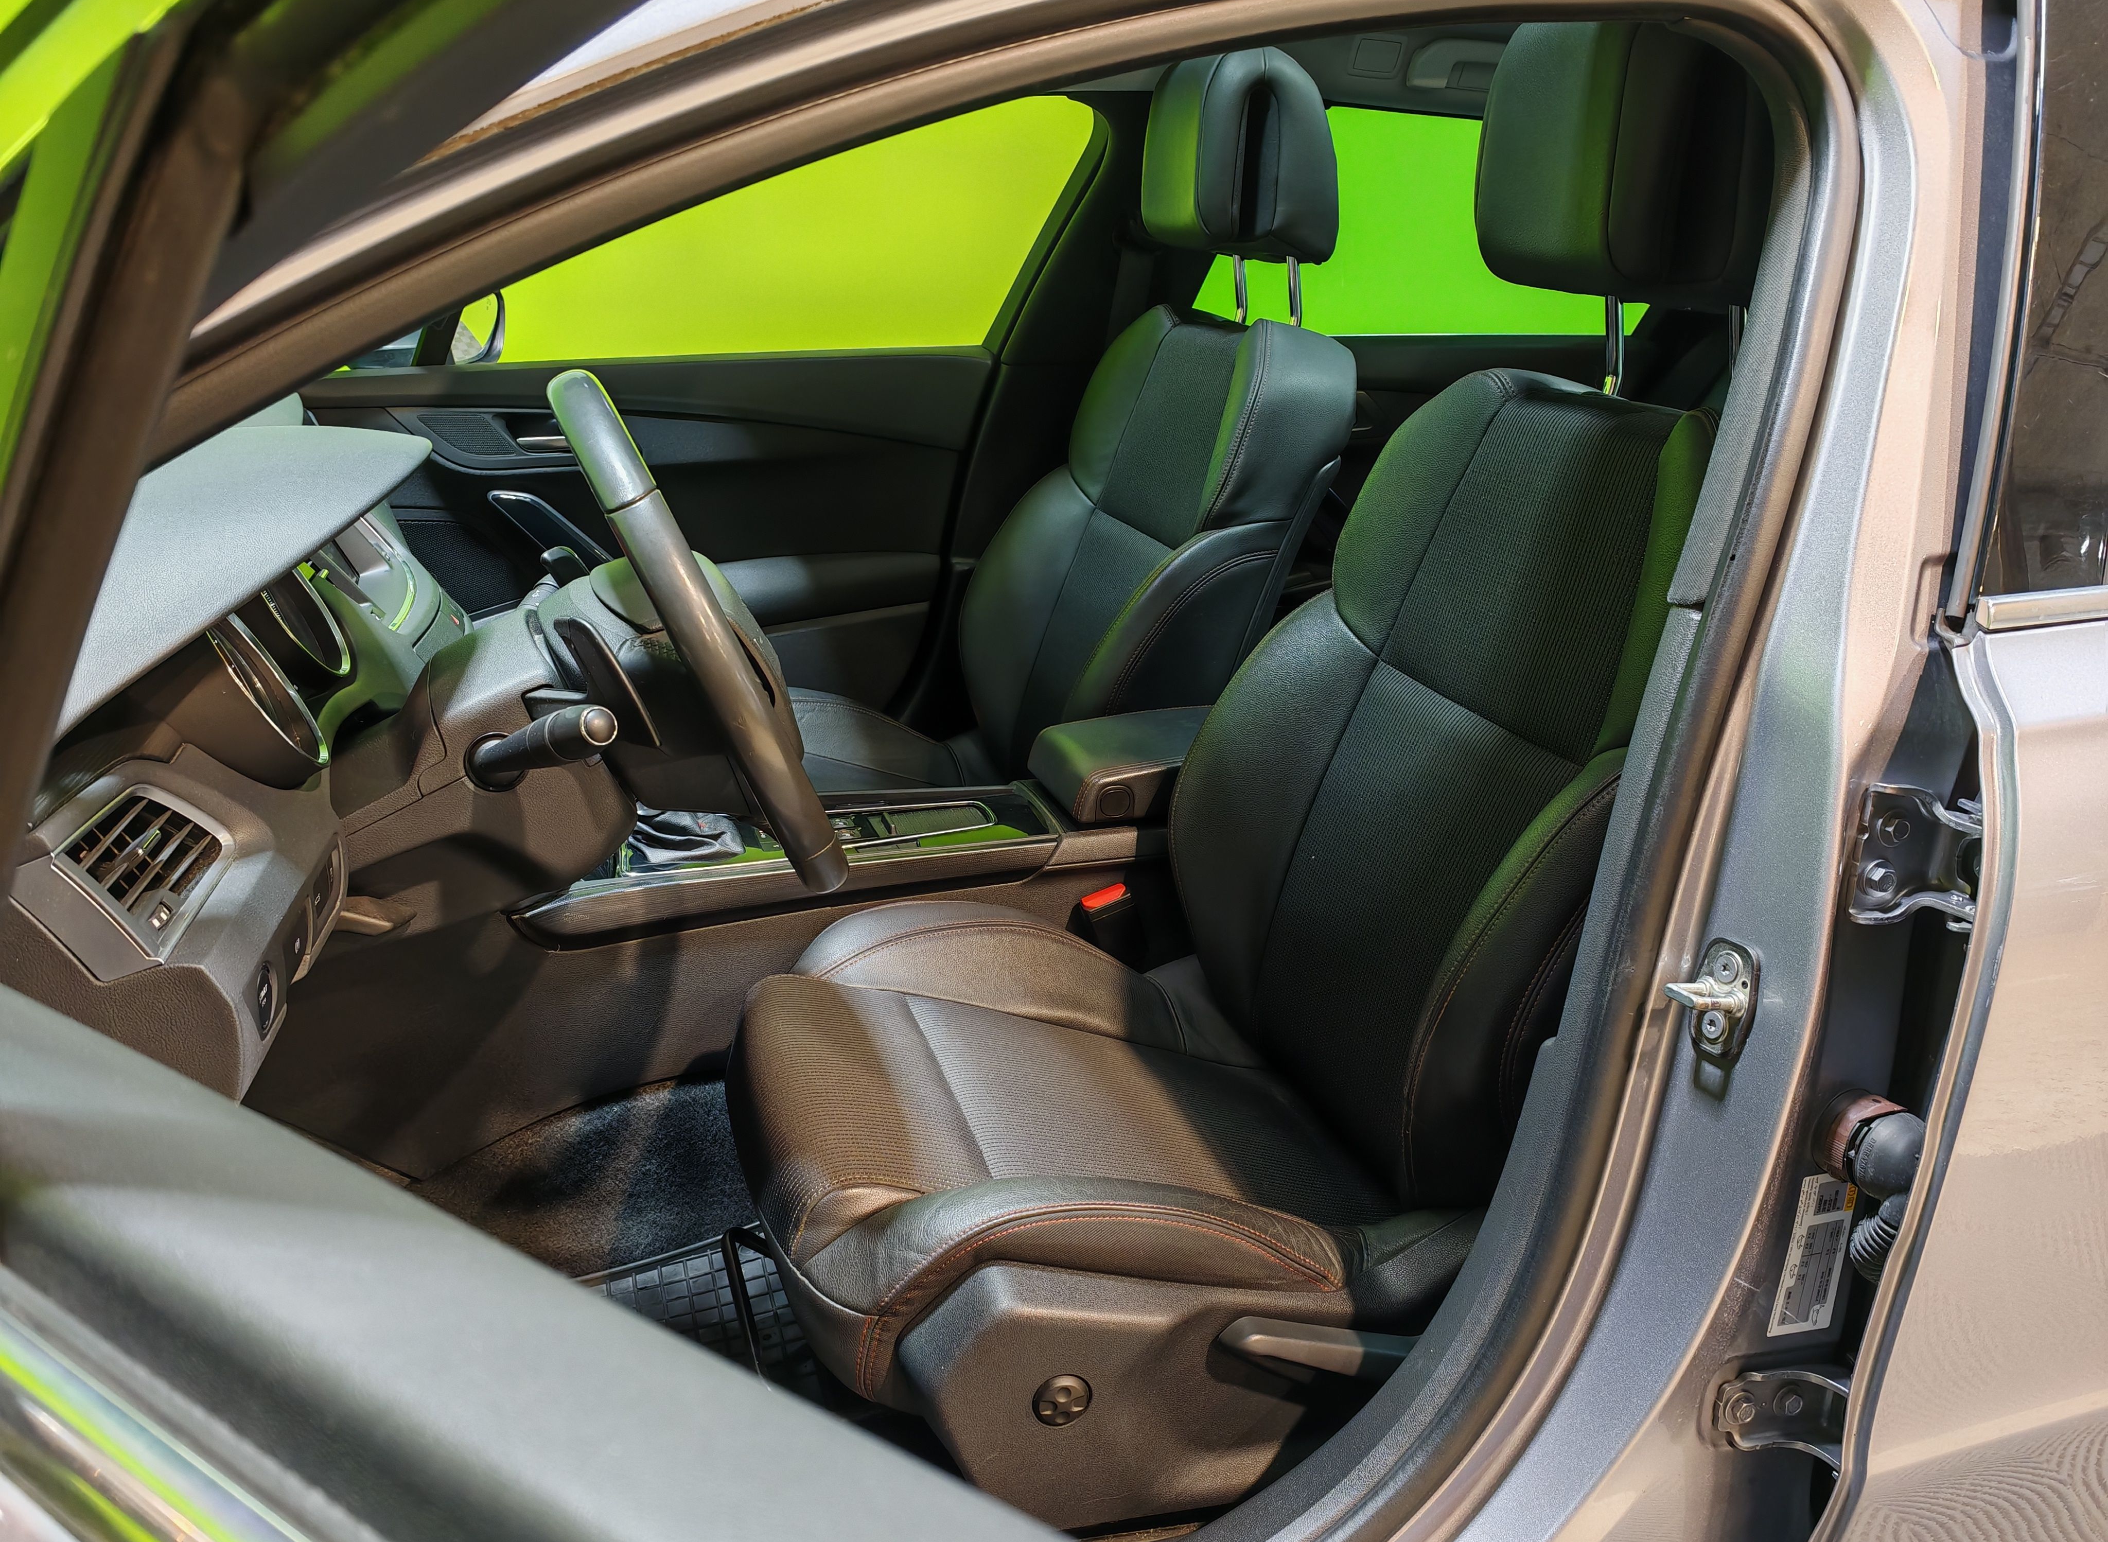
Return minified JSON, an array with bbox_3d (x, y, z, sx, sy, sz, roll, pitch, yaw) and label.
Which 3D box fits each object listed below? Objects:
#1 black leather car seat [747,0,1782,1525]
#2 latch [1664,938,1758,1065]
[{"bbox_3d":[0.143,-0.008,1.245,0.810,1.100,0.540,-6,21,-17],"label":"black leather car seat"},{"bbox_3d":[0.359,0.127,0.905,0.037,0.069,0.040,2,18,-19],"label":"latch"}]

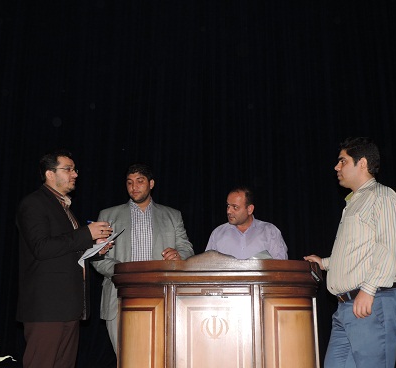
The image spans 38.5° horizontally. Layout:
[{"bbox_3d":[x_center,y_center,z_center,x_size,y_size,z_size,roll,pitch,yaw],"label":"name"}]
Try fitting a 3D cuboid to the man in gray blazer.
[{"bbox_3d":[-0.324,0.724,3.230,0.600,1.770,0.420,0,-13,-7],"label":"man in gray blazer"}]

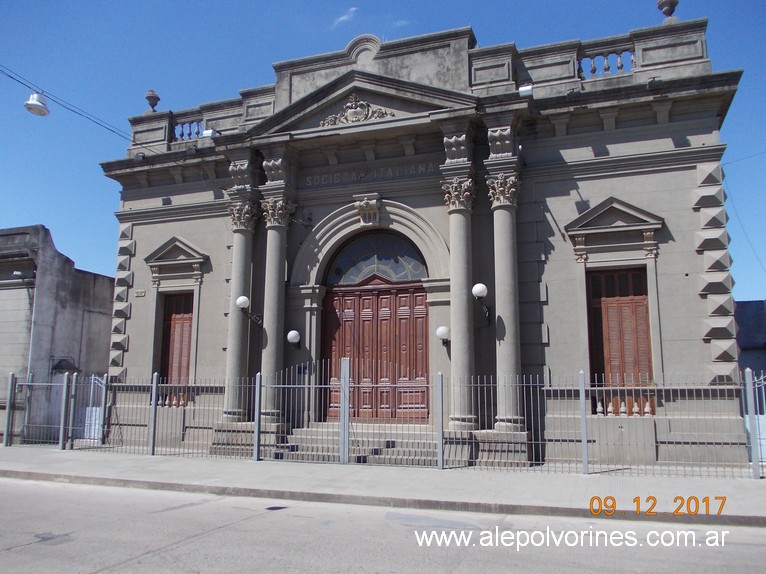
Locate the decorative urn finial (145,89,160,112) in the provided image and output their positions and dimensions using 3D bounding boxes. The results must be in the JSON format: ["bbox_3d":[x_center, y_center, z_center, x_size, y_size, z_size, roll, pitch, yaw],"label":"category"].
[{"bbox_3d":[-7.451,-6.037,20.086,0.484,0.811,0.484,-3,-10,19],"label":"decorative urn finial"}]

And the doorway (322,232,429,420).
[{"bbox_3d":[-0.226,1.005,16.597,3.024,5.083,0.297,-3,-10,19],"label":"doorway"}]

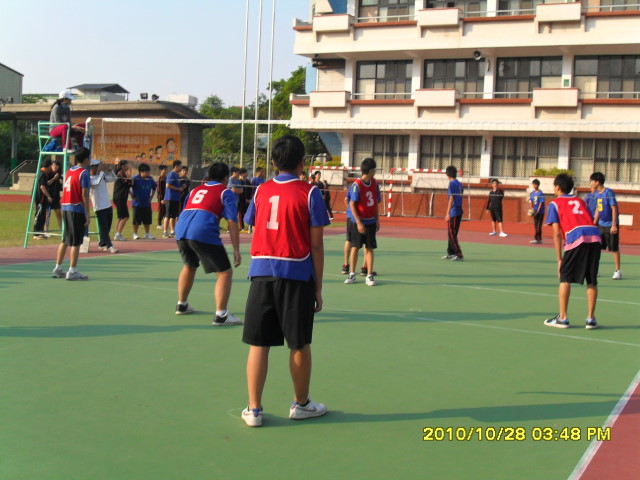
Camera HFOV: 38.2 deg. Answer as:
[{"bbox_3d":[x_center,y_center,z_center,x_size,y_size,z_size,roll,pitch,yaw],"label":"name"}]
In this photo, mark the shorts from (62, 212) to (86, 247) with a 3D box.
[{"bbox_3d":[-3.227,-0.158,12.150,0.300,0.480,0.370,-1,6,-38],"label":"shorts"}]

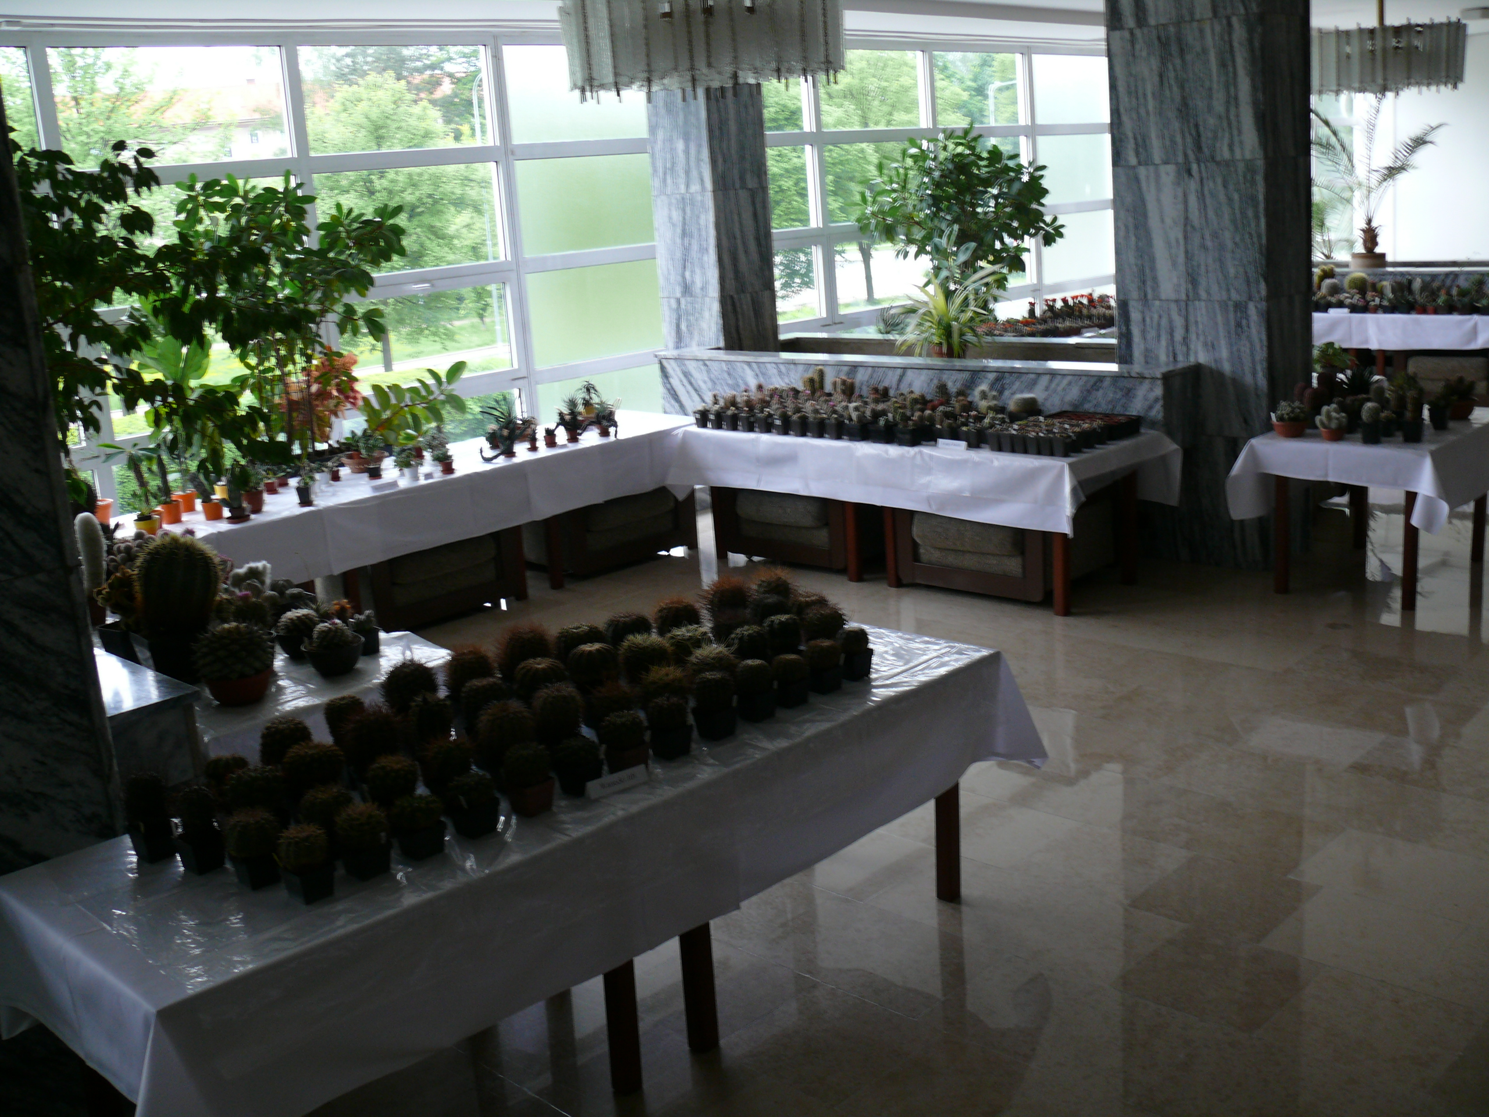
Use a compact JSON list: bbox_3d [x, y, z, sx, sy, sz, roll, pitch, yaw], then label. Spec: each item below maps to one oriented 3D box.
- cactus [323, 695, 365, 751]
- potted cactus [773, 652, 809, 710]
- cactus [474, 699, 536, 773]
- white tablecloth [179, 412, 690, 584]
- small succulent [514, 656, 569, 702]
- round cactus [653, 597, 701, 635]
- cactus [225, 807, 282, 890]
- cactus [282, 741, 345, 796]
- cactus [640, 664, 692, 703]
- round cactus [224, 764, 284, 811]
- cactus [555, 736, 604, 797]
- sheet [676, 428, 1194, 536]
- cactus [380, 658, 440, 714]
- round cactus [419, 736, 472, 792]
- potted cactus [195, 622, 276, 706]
[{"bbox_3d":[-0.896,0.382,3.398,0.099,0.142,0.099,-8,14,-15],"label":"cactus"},{"bbox_3d":[0.105,0.296,3.706,0.086,0.118,0.086,10,19,44],"label":"potted cactus"},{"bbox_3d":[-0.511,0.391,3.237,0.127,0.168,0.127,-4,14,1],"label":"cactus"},{"bbox_3d":[-1.621,-0.274,7.261,0.827,0.314,3.363,10,20,44],"label":"white tablecloth"},{"bbox_3d":[-0.499,0.300,3.681,0.133,0.111,0.133,-4,13,1],"label":"small succulent"},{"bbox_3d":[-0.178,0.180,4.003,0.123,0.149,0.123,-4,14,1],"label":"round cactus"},{"bbox_3d":[-0.935,0.549,2.888,0.103,0.140,0.103,10,19,44],"label":"cactus"},{"bbox_3d":[-0.909,0.445,3.175,0.131,0.115,0.131,10,19,44],"label":"cactus"},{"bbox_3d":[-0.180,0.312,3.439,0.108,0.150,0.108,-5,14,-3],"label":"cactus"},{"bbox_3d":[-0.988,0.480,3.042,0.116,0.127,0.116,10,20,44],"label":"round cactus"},{"bbox_3d":[-0.351,0.434,3.198,0.091,0.112,0.091,-4,14,1],"label":"cactus"},{"bbox_3d":[0.877,-0.505,7.899,2.626,0.375,0.944,10,19,44],"label":"sheet"},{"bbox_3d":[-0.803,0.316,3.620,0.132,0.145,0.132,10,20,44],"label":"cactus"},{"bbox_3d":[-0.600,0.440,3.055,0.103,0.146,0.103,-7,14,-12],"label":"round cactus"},{"bbox_3d":[-1.338,0.272,3.933,0.205,0.189,0.205,-9,14,-19],"label":"potted cactus"}]

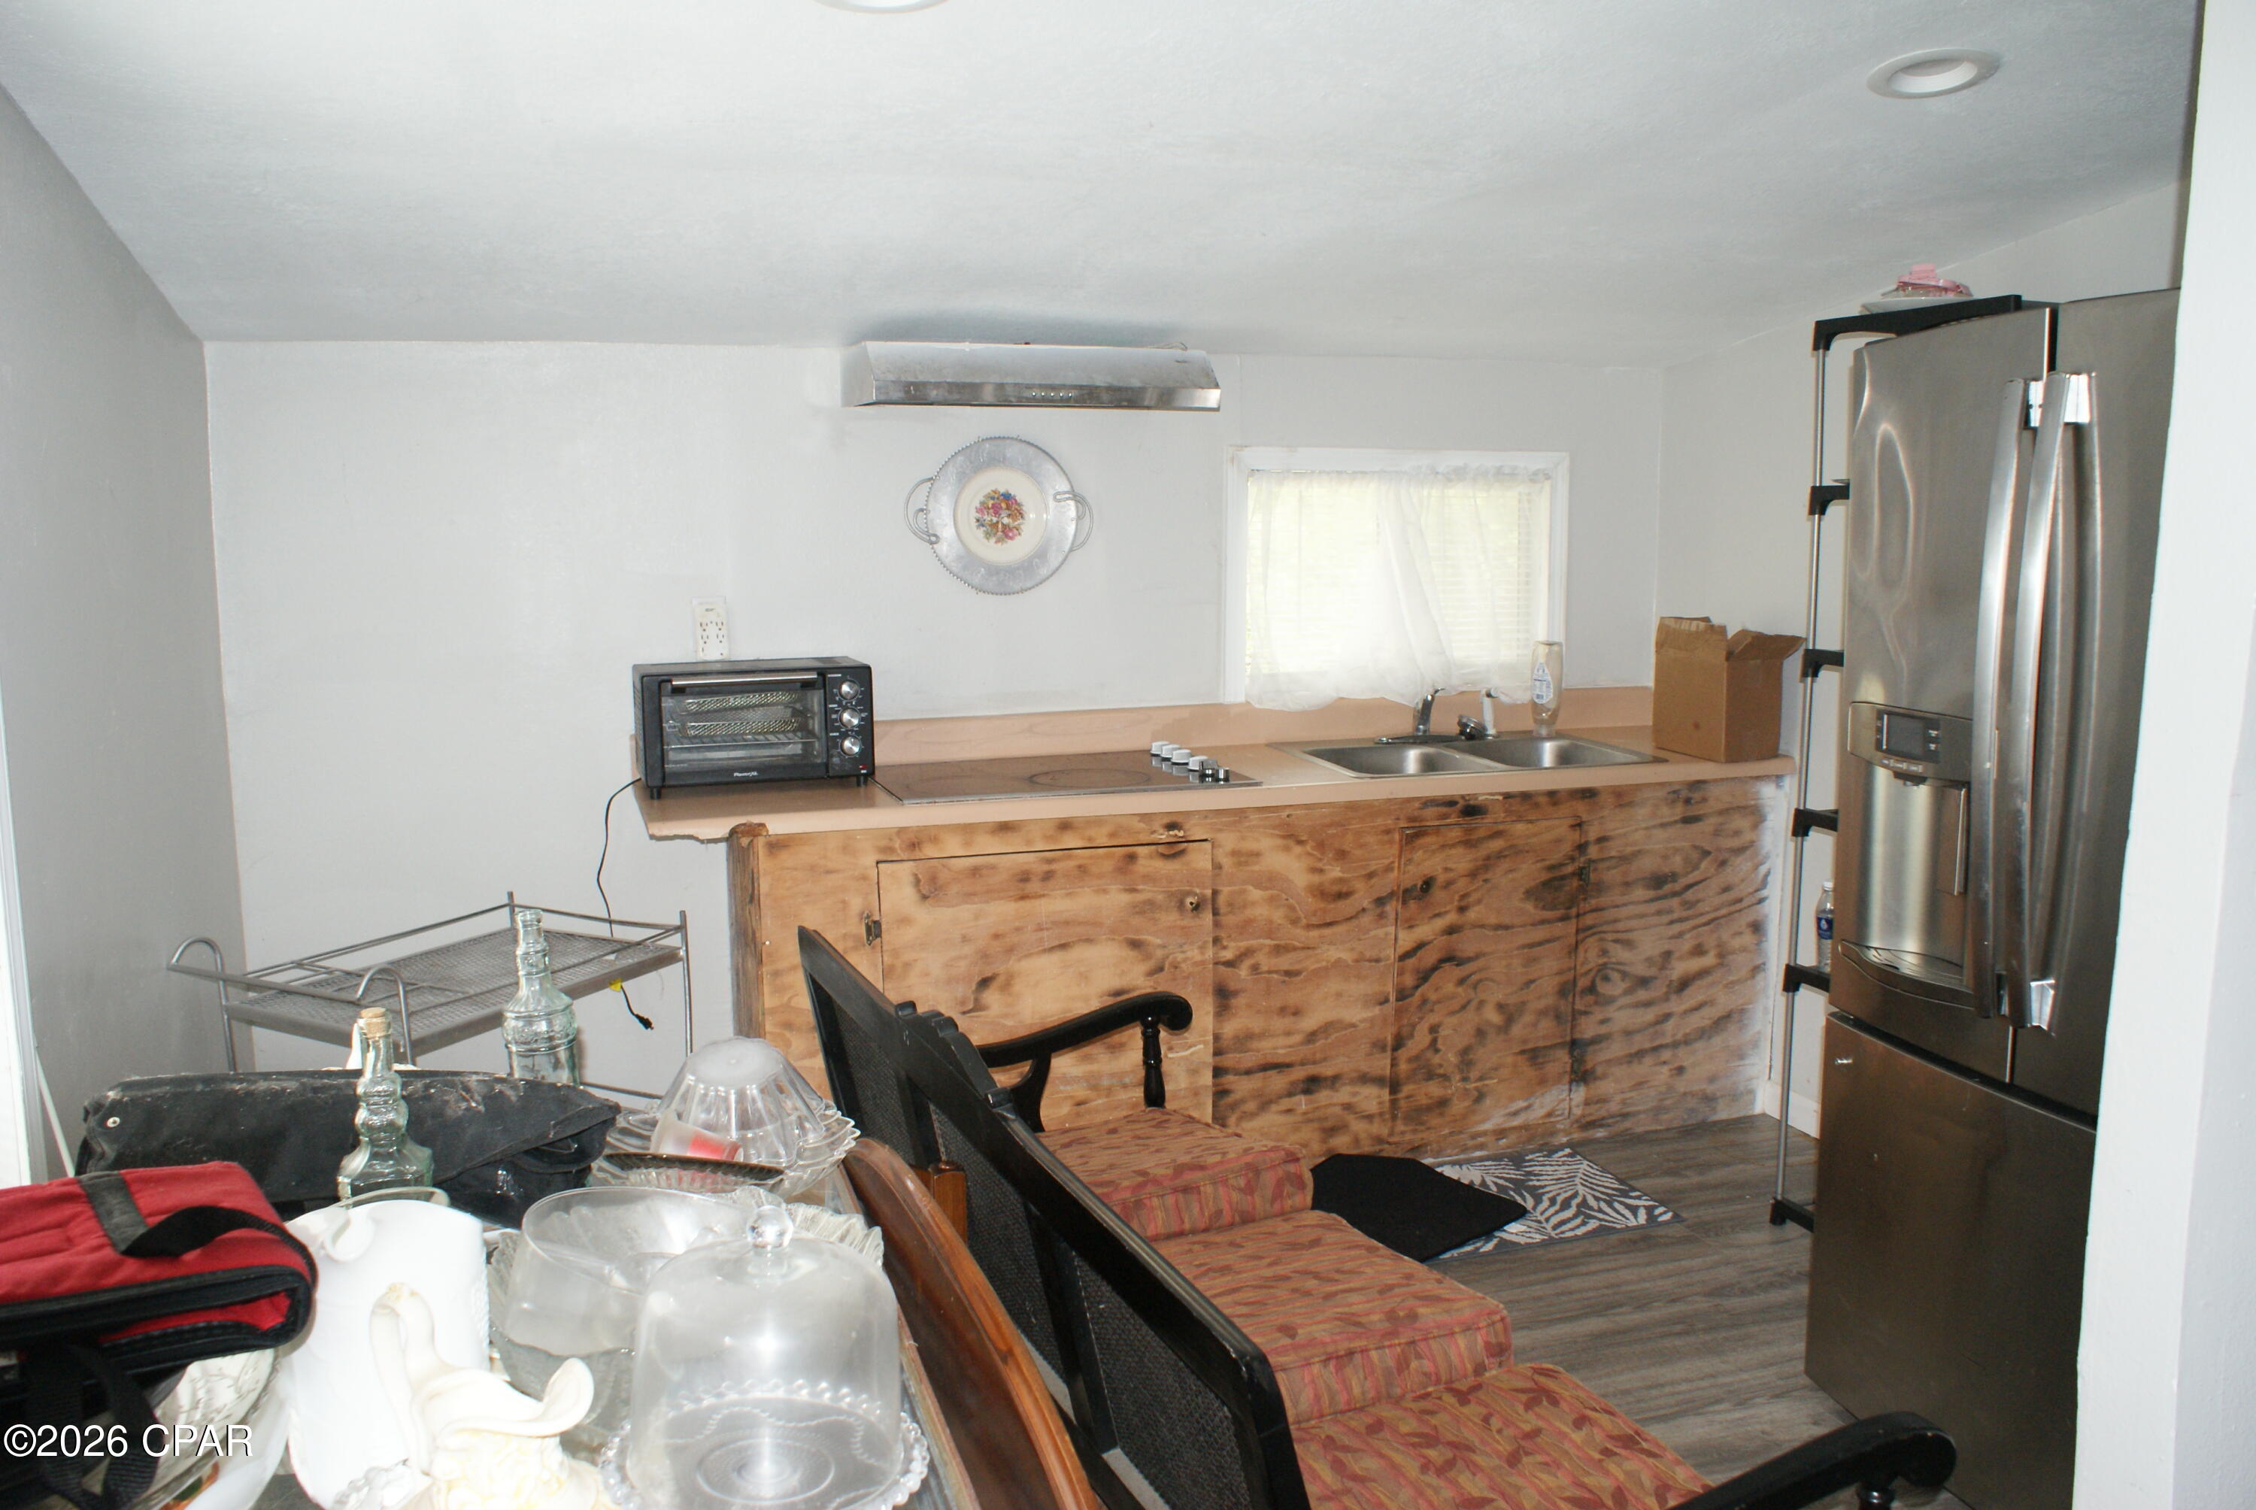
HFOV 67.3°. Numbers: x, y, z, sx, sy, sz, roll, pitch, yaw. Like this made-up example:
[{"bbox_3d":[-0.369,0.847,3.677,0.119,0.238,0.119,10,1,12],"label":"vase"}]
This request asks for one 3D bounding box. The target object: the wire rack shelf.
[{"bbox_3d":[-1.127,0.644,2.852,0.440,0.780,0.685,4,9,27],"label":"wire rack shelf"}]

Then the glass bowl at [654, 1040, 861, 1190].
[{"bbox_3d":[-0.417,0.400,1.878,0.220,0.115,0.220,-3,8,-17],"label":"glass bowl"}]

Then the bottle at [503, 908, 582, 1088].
[{"bbox_3d":[-0.690,0.323,2.002,0.083,0.297,0.083,-3,8,-17],"label":"bottle"}]

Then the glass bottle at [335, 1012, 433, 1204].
[{"bbox_3d":[-0.657,0.369,1.501,0.083,0.295,0.083,-6,10,-34],"label":"glass bottle"}]

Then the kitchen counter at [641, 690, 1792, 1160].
[{"bbox_3d":[0.255,0.419,4.128,2.742,1.017,0.683,-3,8,-17],"label":"kitchen counter"}]

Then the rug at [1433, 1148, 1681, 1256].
[{"bbox_3d":[0.755,0.981,3.723,0.772,0.012,0.446,-3,8,-17],"label":"rug"}]

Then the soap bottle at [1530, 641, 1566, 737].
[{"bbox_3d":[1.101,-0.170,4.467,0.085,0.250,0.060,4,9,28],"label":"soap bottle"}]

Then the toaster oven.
[{"bbox_3d":[-0.831,-0.065,3.756,0.485,0.275,0.320,-3,8,-17],"label":"toaster oven"}]

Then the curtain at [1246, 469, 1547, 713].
[{"bbox_3d":[0.719,-0.446,4.488,0.866,0.624,0.069,-3,8,-17],"label":"curtain"}]

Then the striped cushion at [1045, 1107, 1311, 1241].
[{"bbox_3d":[-0.069,0.682,2.704,0.535,0.101,0.544,-4,-2,-25],"label":"striped cushion"}]

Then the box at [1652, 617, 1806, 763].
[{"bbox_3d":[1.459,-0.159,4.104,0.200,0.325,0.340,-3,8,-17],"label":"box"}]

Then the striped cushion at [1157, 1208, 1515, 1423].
[{"bbox_3d":[0.136,0.749,2.267,0.535,0.099,0.535,-4,2,-25],"label":"striped cushion"}]

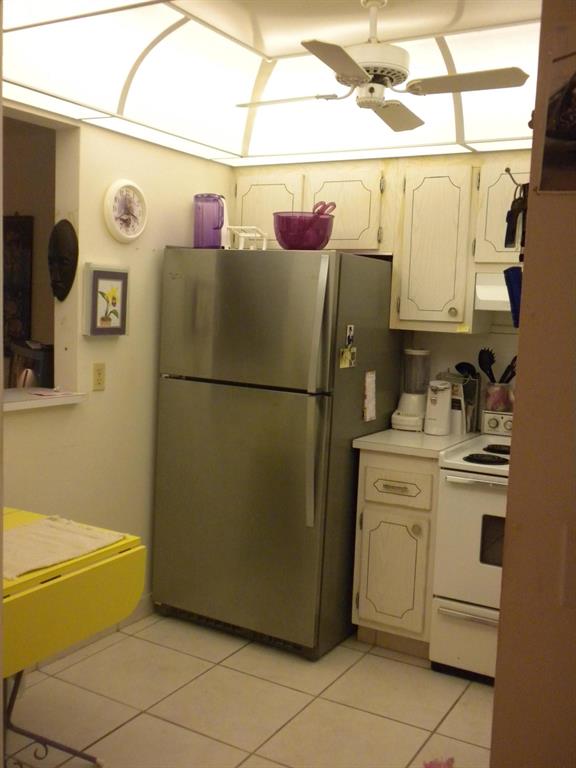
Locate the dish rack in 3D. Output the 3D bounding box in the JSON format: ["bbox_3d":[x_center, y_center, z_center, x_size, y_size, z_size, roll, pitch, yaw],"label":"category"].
[{"bbox_3d":[-0.179,-0.637,3.629,0.180,0.107,0.120,6,8,30],"label":"dish rack"}]

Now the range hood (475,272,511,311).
[{"bbox_3d":[1.211,-0.377,3.477,0.755,0.161,0.325,6,7,29],"label":"range hood"}]

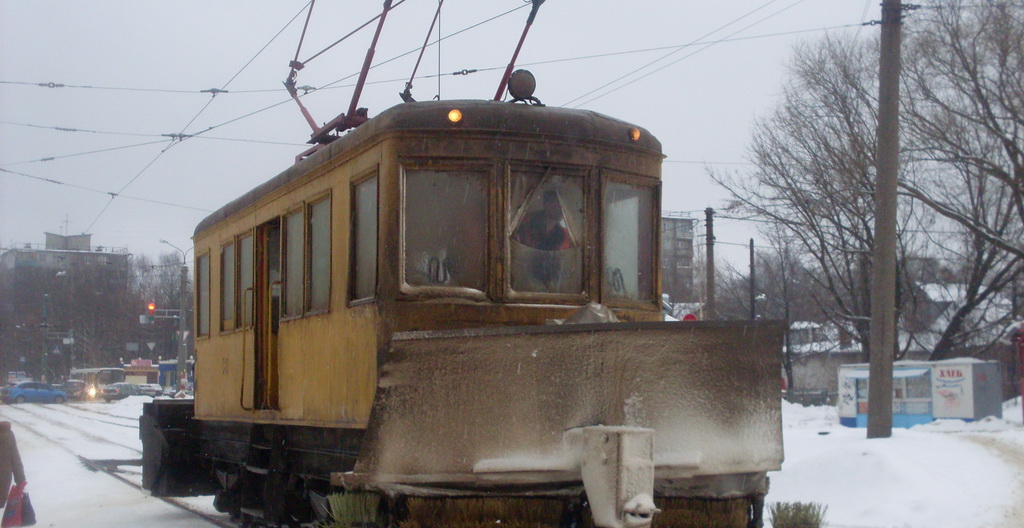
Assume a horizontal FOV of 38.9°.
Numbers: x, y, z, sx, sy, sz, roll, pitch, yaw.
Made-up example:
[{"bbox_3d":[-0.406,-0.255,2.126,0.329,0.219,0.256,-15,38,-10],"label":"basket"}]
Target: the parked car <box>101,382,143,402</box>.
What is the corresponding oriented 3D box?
[{"bbox_3d":[-28.179,9.294,105.000,1.700,1.460,4.300,-1,-5,9],"label":"parked car"}]

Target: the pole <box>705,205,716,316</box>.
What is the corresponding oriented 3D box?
[{"bbox_3d":[8.271,2.197,60.250,0.320,9.060,0.320,-1,-5,7],"label":"pole"}]

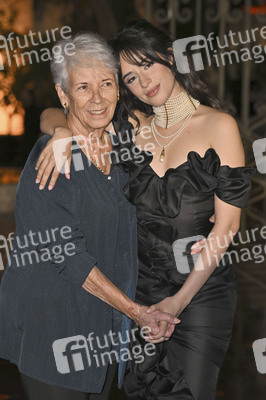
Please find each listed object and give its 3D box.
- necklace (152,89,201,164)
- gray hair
[{"bbox_3d":[0.112,-0.191,2.850,0.125,0.180,0.135,-1,6,23],"label":"necklace"},{"bbox_3d":[-0.123,-0.345,2.780,0.165,0.165,0.195,-5,6,-21],"label":"gray hair"}]

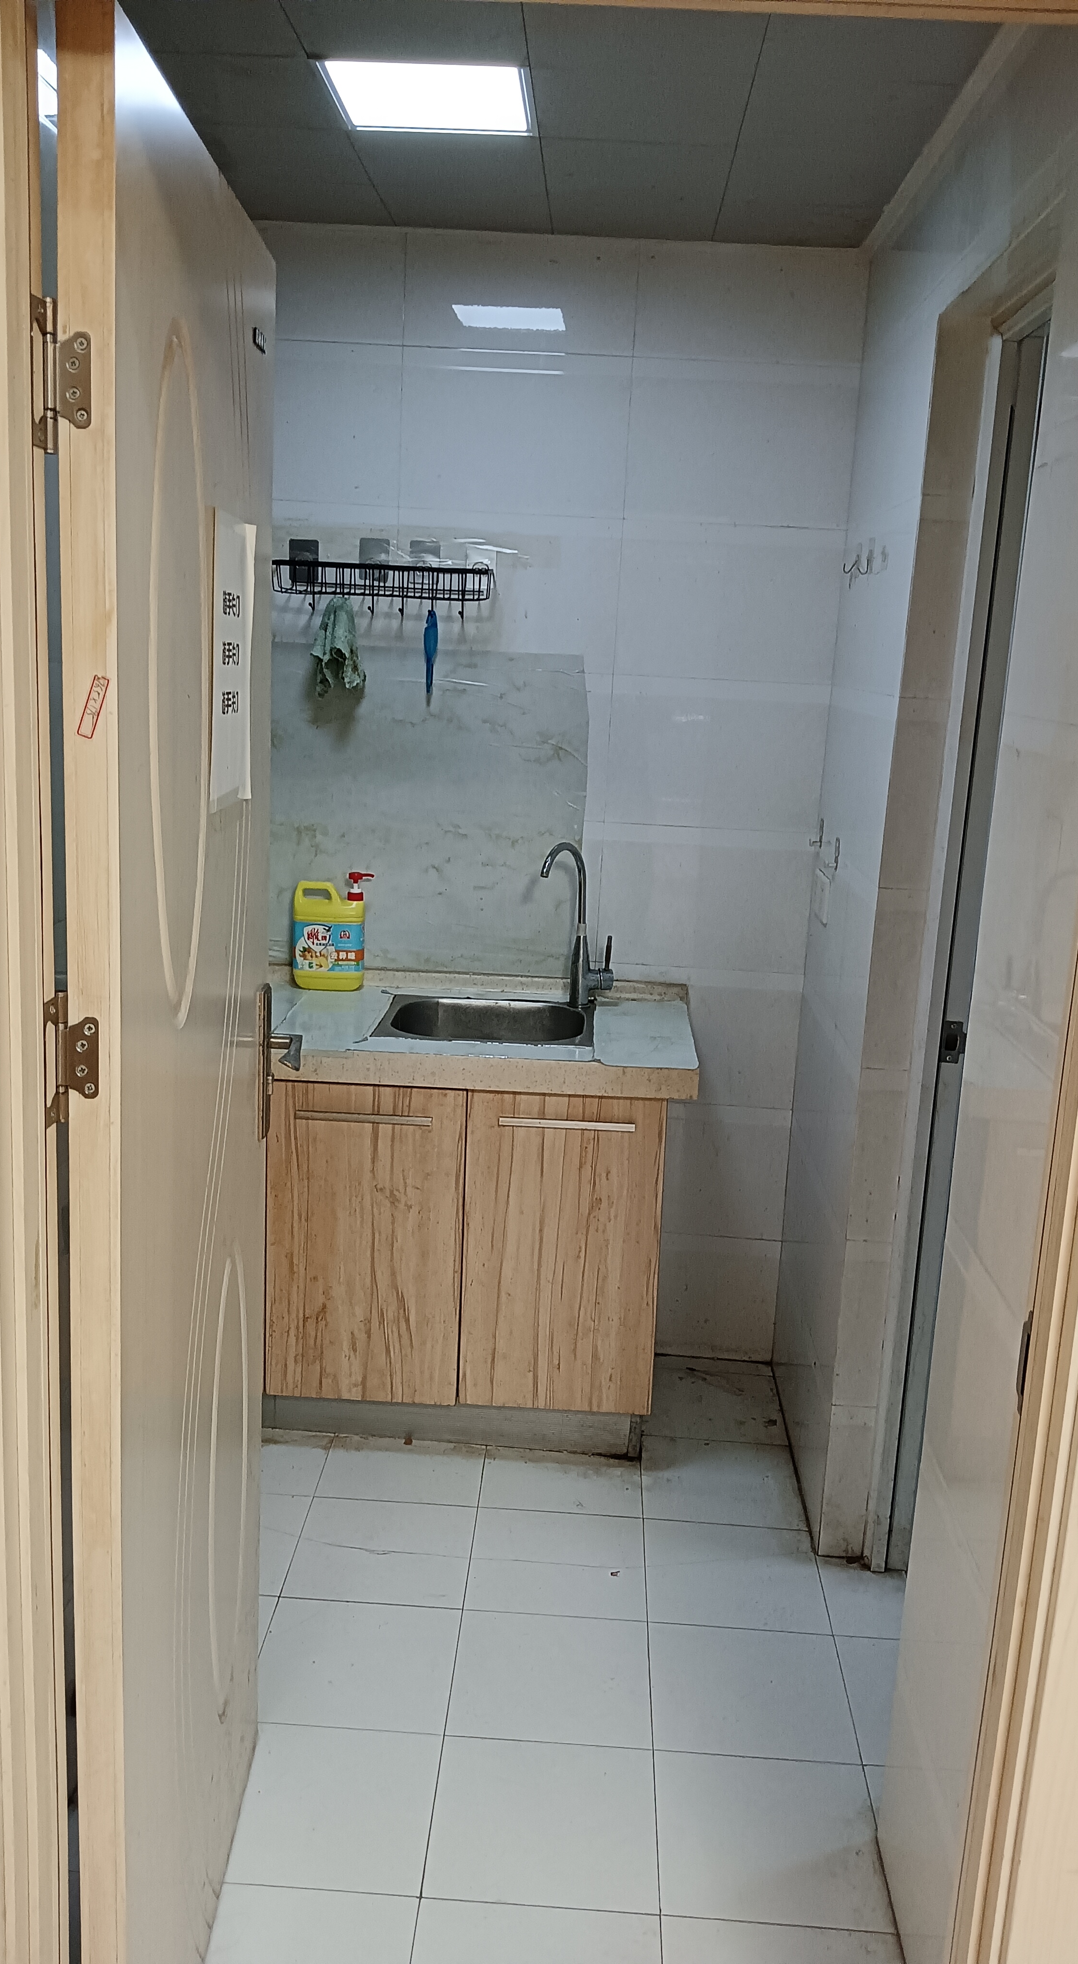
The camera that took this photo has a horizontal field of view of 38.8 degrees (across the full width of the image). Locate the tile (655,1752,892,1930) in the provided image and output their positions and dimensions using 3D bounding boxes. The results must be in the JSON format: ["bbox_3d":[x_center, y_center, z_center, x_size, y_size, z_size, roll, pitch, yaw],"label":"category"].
[{"bbox_3d":[0.306,1.148,2.050,0.300,0.010,0.300,3,12,2],"label":"tile"}]

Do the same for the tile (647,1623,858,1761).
[{"bbox_3d":[0.320,1.086,2.343,0.300,0.010,0.300,3,12,2],"label":"tile"}]

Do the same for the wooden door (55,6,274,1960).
[{"bbox_3d":[-0.362,0.199,1.602,0.040,1.945,0.732,3,12,-1],"label":"wooden door"}]

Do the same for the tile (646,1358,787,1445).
[{"bbox_3d":[0.362,0.894,3.249,0.300,0.010,0.355,3,12,2],"label":"tile"}]

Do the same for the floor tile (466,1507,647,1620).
[{"bbox_3d":[0.033,1.007,2.648,0.300,0.010,0.300,3,12,2],"label":"floor tile"}]

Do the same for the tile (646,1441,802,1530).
[{"bbox_3d":[0.347,0.962,2.929,0.300,0.010,0.300,3,12,2],"label":"tile"}]

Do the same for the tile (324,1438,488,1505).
[{"bbox_3d":[-0.254,0.927,2.950,0.300,0.010,0.300,3,12,2],"label":"tile"}]

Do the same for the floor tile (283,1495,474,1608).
[{"bbox_3d":[-0.266,0.989,2.657,0.300,0.010,0.300,3,12,2],"label":"floor tile"}]

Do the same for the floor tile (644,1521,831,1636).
[{"bbox_3d":[0.332,1.024,2.639,0.300,0.010,0.300,3,12,2],"label":"floor tile"}]

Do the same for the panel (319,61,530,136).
[{"bbox_3d":[-0.155,-1.309,2.264,0.299,0.015,0.305,3,12,2],"label":"panel"}]

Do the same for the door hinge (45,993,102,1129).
[{"bbox_3d":[-0.362,0.062,1.188,0.035,0.101,0.032,3,12,2],"label":"door hinge"}]

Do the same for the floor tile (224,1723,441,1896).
[{"bbox_3d":[-0.292,1.113,2.070,0.300,0.010,0.300,3,12,2],"label":"floor tile"}]

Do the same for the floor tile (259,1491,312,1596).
[{"bbox_3d":[-0.564,0.971,2.666,0.300,0.010,0.300,3,12,2],"label":"floor tile"}]

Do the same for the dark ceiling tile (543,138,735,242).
[{"bbox_3d":[0.168,-1.378,2.672,0.305,0.010,0.550,3,12,2],"label":"dark ceiling tile"}]

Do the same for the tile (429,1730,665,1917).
[{"bbox_3d":[0.008,1.131,2.062,0.300,0.010,0.300,3,12,2],"label":"tile"}]

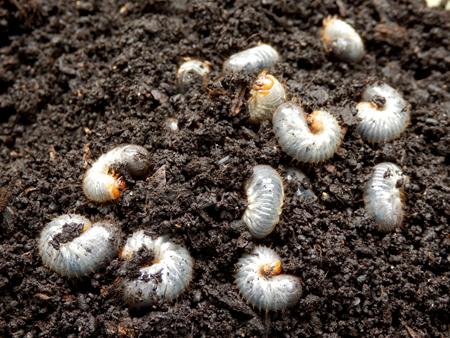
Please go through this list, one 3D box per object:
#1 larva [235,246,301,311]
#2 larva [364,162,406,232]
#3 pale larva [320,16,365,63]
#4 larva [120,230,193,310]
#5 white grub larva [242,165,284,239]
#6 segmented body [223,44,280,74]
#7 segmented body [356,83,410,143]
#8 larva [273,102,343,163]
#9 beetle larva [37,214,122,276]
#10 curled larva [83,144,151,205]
[{"bbox_3d":[0.013,0.034,0.265,0.020,0.011,0.023,0,48,0],"label":"larva"},{"bbox_3d":[0.053,0.009,0.286,0.014,0.013,0.027,0,48,0],"label":"larva"},{"bbox_3d":[0.047,-0.051,0.340,0.014,0.013,0.020,-19,51,-16],"label":"pale larva"},{"bbox_3d":[-0.021,0.031,0.267,0.023,0.011,0.029,0,48,0],"label":"larva"},{"bbox_3d":[0.013,0.011,0.285,0.014,0.013,0.029,0,48,0],"label":"white grub larva"},{"bbox_3d":[0.010,-0.043,0.334,0.024,0.011,0.011,-19,51,-16],"label":"segmented body"},{"bbox_3d":[0.058,-0.021,0.314,0.020,0.011,0.026,23,52,20],"label":"segmented body"},{"bbox_3d":[0.030,-0.013,0.307,0.025,0.011,0.025,0,48,0],"label":"larva"},{"bbox_3d":[-0.046,0.024,0.274,0.026,0.011,0.023,0,48,0],"label":"beetle larva"},{"bbox_3d":[-0.037,0.002,0.294,0.023,0.011,0.023,7,48,7],"label":"curled larva"}]

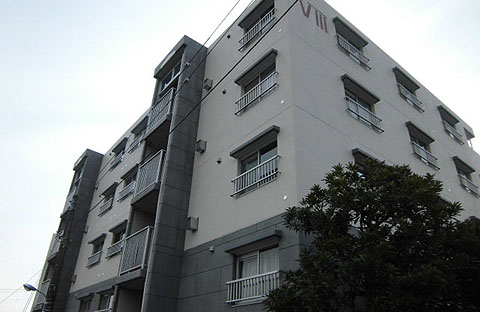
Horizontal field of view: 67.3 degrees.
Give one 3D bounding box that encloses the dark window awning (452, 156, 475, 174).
[{"bbox_3d":[9.759,0.388,15.661,1.740,0.130,0.200,23,-36,-32],"label":"dark window awning"}]

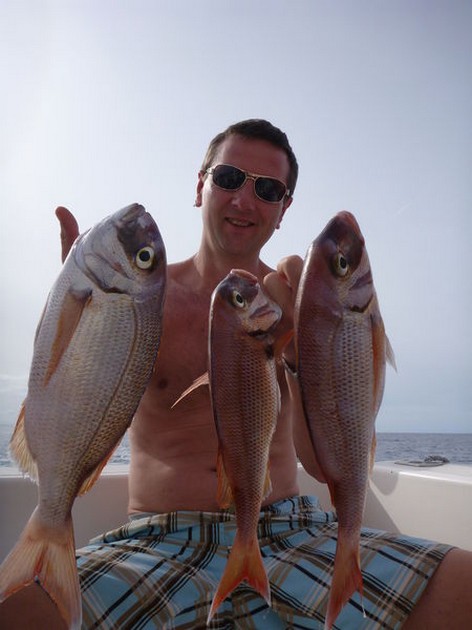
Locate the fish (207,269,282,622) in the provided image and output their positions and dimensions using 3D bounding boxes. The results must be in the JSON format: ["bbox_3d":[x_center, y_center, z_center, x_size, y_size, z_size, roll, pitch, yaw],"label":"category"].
[{"bbox_3d":[0.011,0.143,0.630,0.125,0.420,0.062,10,-15,-41],"label":"fish"}]

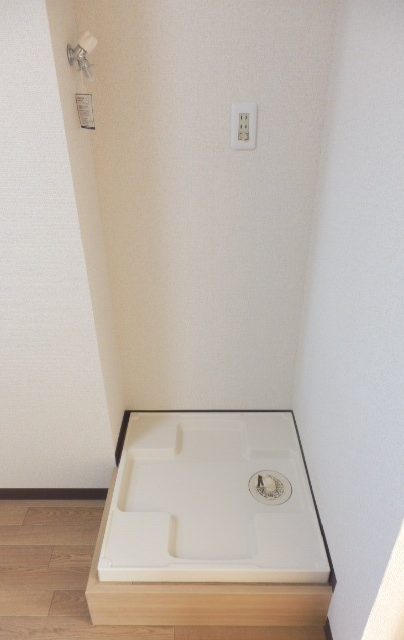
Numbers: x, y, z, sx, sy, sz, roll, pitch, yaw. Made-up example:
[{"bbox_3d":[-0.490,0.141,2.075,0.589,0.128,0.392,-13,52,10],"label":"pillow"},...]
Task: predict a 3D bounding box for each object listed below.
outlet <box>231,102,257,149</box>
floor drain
[{"bbox_3d":[0.119,-0.543,1.249,0.071,0.120,0.012,0,29,1],"label":"outlet"},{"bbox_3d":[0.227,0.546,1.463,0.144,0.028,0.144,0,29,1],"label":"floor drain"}]

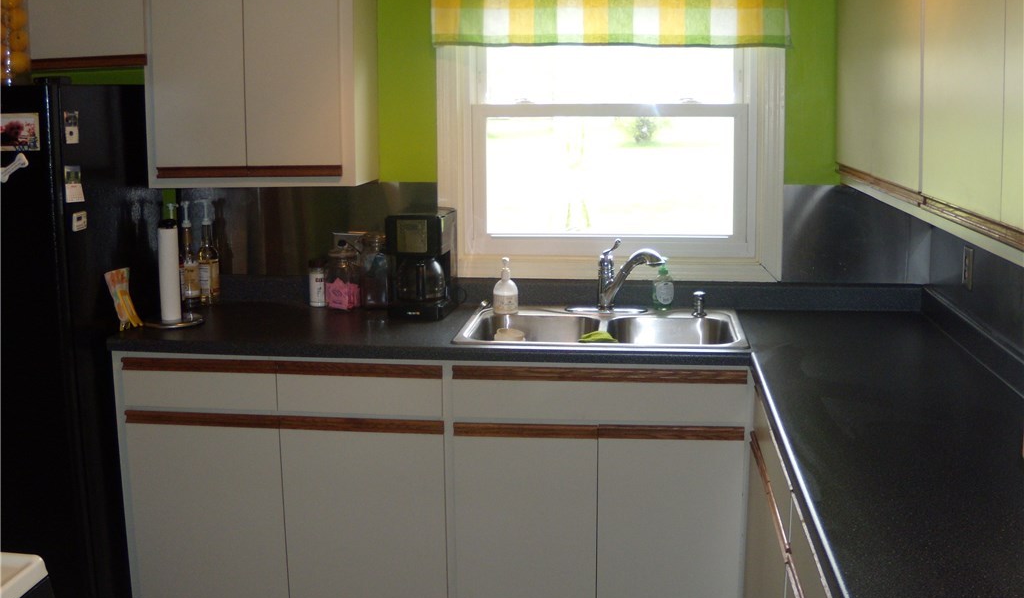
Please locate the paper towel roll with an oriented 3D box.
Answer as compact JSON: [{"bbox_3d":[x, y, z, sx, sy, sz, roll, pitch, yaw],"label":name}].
[{"bbox_3d":[-1.071,-0.082,3.338,0.075,0.303,0.075,0,11,0],"label":"paper towel roll"}]

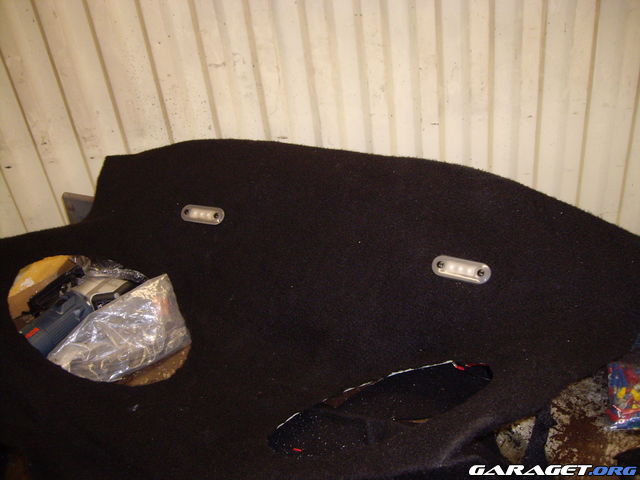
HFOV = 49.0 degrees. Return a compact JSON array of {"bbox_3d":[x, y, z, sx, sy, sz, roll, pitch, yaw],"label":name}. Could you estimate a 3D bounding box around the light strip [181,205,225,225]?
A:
[{"bbox_3d":[-0.191,-0.042,1.138,0.082,0.011,0.029,8,72,25],"label":"light strip"}]

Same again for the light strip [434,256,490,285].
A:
[{"bbox_3d":[0.189,0.039,0.947,0.082,0.011,0.029,12,74,26],"label":"light strip"}]

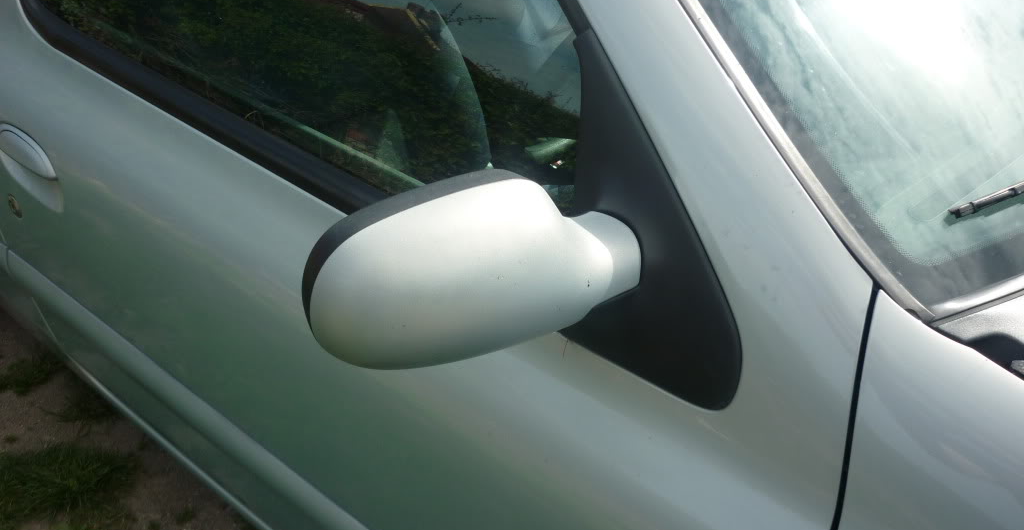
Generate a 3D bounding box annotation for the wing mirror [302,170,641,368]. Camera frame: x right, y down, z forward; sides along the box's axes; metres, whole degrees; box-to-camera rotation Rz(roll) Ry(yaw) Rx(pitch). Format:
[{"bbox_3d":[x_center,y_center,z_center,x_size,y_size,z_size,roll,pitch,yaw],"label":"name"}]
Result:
[{"bbox_3d":[-0.009,0.006,0.617,0.230,0.120,0.092,-21,39,-28],"label":"wing mirror"}]

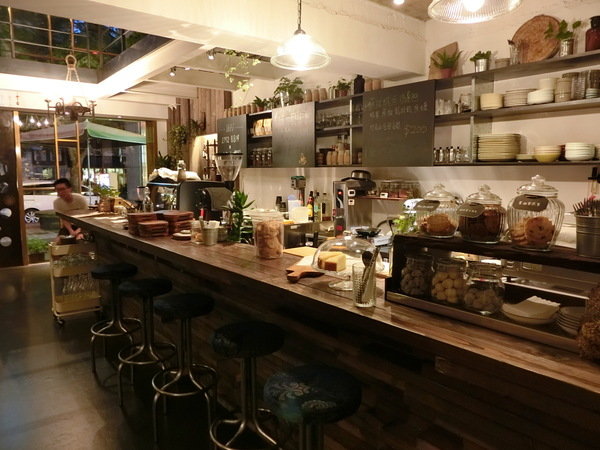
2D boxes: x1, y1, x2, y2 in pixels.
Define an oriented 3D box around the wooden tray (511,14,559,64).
[{"bbox_3d":[1.421,-1.111,2.603,0.035,0.305,0.280,10,-1,-40],"label":"wooden tray"}]

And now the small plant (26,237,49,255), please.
[{"bbox_3d":[-4.574,0.375,7.550,0.320,0.340,0.340,-6,9,-39],"label":"small plant"}]

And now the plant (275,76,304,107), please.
[{"bbox_3d":[-0.098,-1.298,4.319,0.270,0.300,0.310,-6,9,-39],"label":"plant"}]

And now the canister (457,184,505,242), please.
[{"bbox_3d":[0.619,-0.041,1.459,0.148,0.188,0.148,0,7,0],"label":"canister"}]

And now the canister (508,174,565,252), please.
[{"bbox_3d":[0.720,-0.041,1.319,0.153,0.221,0.153,-6,9,-39],"label":"canister"}]

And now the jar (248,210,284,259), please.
[{"bbox_3d":[-0.189,0.050,2.394,0.172,0.250,0.172,0,7,0],"label":"jar"}]

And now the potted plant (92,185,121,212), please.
[{"bbox_3d":[-2.330,-0.317,5.218,0.280,0.317,0.300,-6,9,-39],"label":"potted plant"}]

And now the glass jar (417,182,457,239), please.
[{"bbox_3d":[0.516,-0.056,1.608,0.148,0.194,0.148,0,7,0],"label":"glass jar"}]

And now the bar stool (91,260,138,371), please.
[{"bbox_3d":[-1.397,0.705,3.315,0.355,0.750,0.355,-1,7,-9],"label":"bar stool"}]

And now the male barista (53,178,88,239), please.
[{"bbox_3d":[-2.860,0.112,5.443,0.500,1.340,0.500,-2,7,-18],"label":"male barista"}]

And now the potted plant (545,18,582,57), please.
[{"bbox_3d":[1.525,-1.082,2.507,0.170,0.214,0.185,-6,9,-39],"label":"potted plant"}]

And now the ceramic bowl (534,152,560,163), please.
[{"bbox_3d":[1.487,-0.406,2.603,0.138,0.060,0.138,-6,9,-39],"label":"ceramic bowl"}]

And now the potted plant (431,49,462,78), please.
[{"bbox_3d":[1.021,-1.095,2.995,0.200,0.210,0.215,-6,9,-39],"label":"potted plant"}]

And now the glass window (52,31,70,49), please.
[{"bbox_3d":[-3.754,-2.921,6.853,0.275,0.250,0.040,-6,9,-39],"label":"glass window"}]

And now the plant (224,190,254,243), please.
[{"bbox_3d":[-0.423,-0.065,3.029,0.190,0.335,0.190,0,7,0],"label":"plant"}]

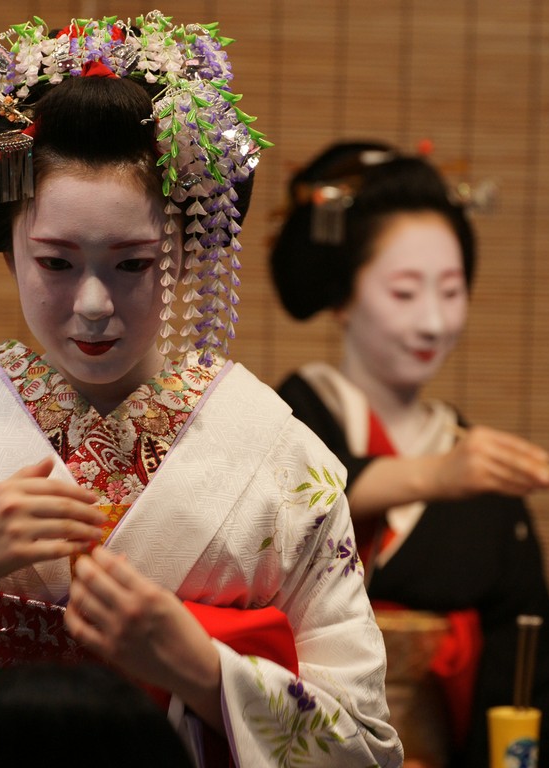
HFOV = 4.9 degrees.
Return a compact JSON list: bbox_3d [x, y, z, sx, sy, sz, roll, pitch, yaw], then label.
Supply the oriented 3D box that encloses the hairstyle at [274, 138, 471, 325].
[{"bbox_3d":[0.100,-0.155,6.500,0.210,0.185,0.210,-1,6,-31],"label":"hairstyle"}]

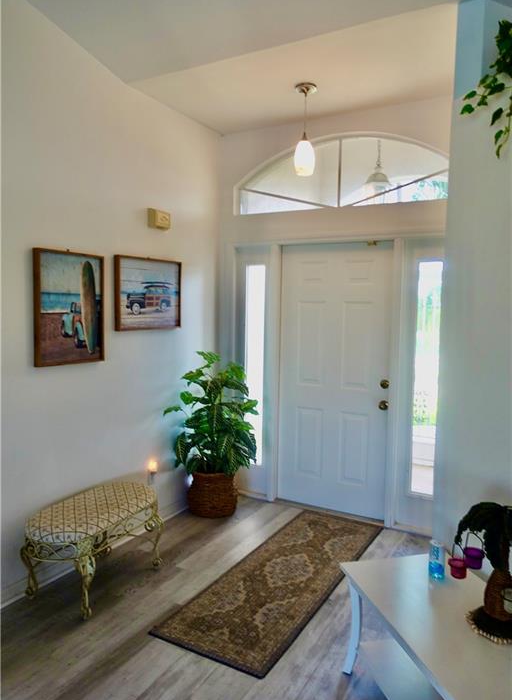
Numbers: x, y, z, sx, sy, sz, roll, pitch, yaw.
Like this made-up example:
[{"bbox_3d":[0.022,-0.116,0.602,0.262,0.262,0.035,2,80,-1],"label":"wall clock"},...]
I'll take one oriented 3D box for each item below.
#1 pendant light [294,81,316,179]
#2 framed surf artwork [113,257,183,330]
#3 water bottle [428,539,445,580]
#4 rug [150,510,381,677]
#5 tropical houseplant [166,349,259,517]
[{"bbox_3d":[0.327,-1.438,3.370,0.139,0.573,0.139,1,4,0],"label":"pendant light"},{"bbox_3d":[-0.737,-0.388,3.580,0.038,0.490,0.644,3,5,29],"label":"framed surf artwork"},{"bbox_3d":[0.748,0.860,2.111,0.062,0.157,0.062,3,5,29],"label":"water bottle"},{"bbox_3d":[0.207,1.333,3.115,0.626,0.009,1.809,3,5,30],"label":"rug"},{"bbox_3d":[-0.260,0.651,3.958,0.587,1.235,0.607,3,5,29],"label":"tropical houseplant"}]

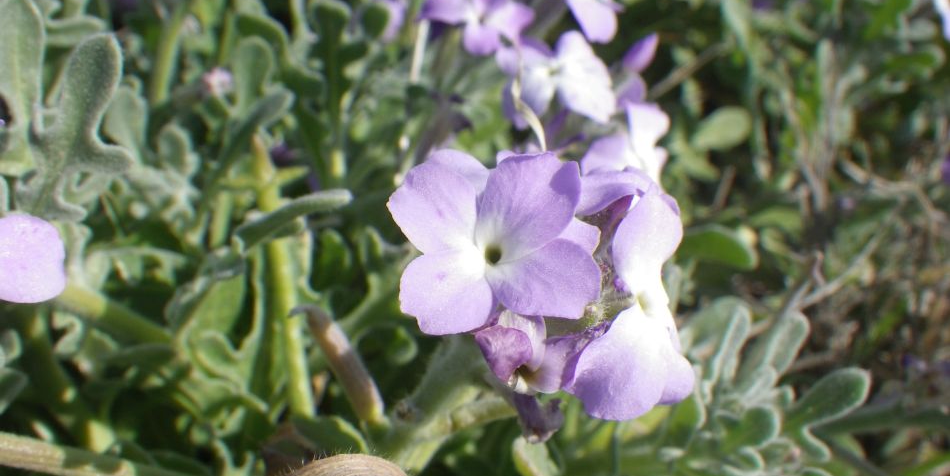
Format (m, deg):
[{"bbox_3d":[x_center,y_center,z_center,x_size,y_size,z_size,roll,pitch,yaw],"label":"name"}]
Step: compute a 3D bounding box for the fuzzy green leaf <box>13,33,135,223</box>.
[{"bbox_3d":[-0.087,-0.024,0.187,0.024,0.040,0.011,4,12,-13],"label":"fuzzy green leaf"}]

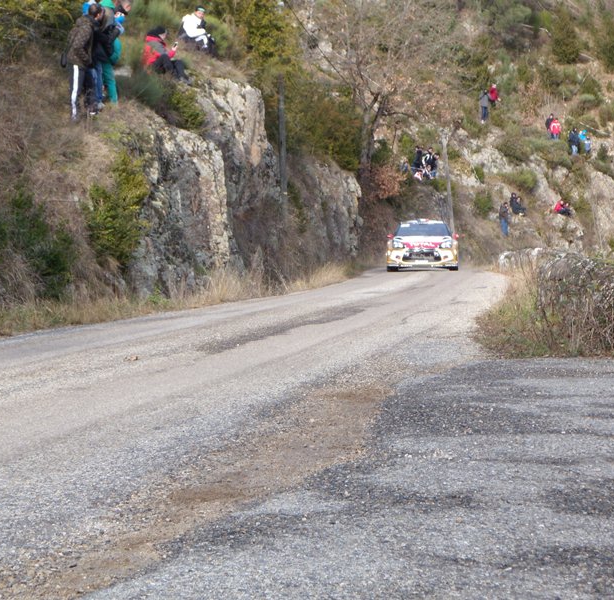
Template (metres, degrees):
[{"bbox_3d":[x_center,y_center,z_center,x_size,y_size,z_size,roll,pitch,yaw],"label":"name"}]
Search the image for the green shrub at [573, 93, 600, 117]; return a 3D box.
[{"bbox_3d":[14.686,-10.272,102.000,1.550,1.250,1.400,0,2,0],"label":"green shrub"}]

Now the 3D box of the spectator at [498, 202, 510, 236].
[{"bbox_3d":[9.945,-4.051,98.000,0.550,1.730,0.450,-2,3,-37],"label":"spectator"}]

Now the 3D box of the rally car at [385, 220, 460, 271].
[{"bbox_3d":[3.080,-1.475,51.000,1.820,1.410,3.950,0,2,5],"label":"rally car"}]

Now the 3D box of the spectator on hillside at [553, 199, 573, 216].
[{"bbox_3d":[12.898,-4.644,98.000,0.800,0.880,0.600,1,3,41],"label":"spectator on hillside"}]

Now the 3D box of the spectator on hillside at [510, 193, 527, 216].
[{"bbox_3d":[10.404,-4.673,95.500,0.800,1.120,0.600,1,2,41],"label":"spectator on hillside"}]

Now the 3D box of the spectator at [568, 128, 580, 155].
[{"bbox_3d":[14.029,-8.183,102.000,0.600,1.720,0.450,-2,3,-23],"label":"spectator"}]

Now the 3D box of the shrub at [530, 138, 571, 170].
[{"bbox_3d":[12.784,-7.712,101.500,2.050,1.600,1.600,-1,2,0],"label":"shrub"}]

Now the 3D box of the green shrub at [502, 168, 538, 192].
[{"bbox_3d":[10.508,-5.909,96.000,1.750,1.200,1.500,0,2,0],"label":"green shrub"}]

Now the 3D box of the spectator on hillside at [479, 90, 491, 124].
[{"bbox_3d":[9.379,-10.120,102.000,0.600,1.750,0.450,-1,2,-18],"label":"spectator on hillside"}]

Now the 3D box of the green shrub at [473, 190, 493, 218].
[{"bbox_3d":[8.819,-4.772,97.000,1.000,1.400,1.000,-1,2,0],"label":"green shrub"}]

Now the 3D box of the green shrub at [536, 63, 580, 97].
[{"bbox_3d":[13.420,-11.813,104.000,2.300,1.800,2.000,0,2,0],"label":"green shrub"}]

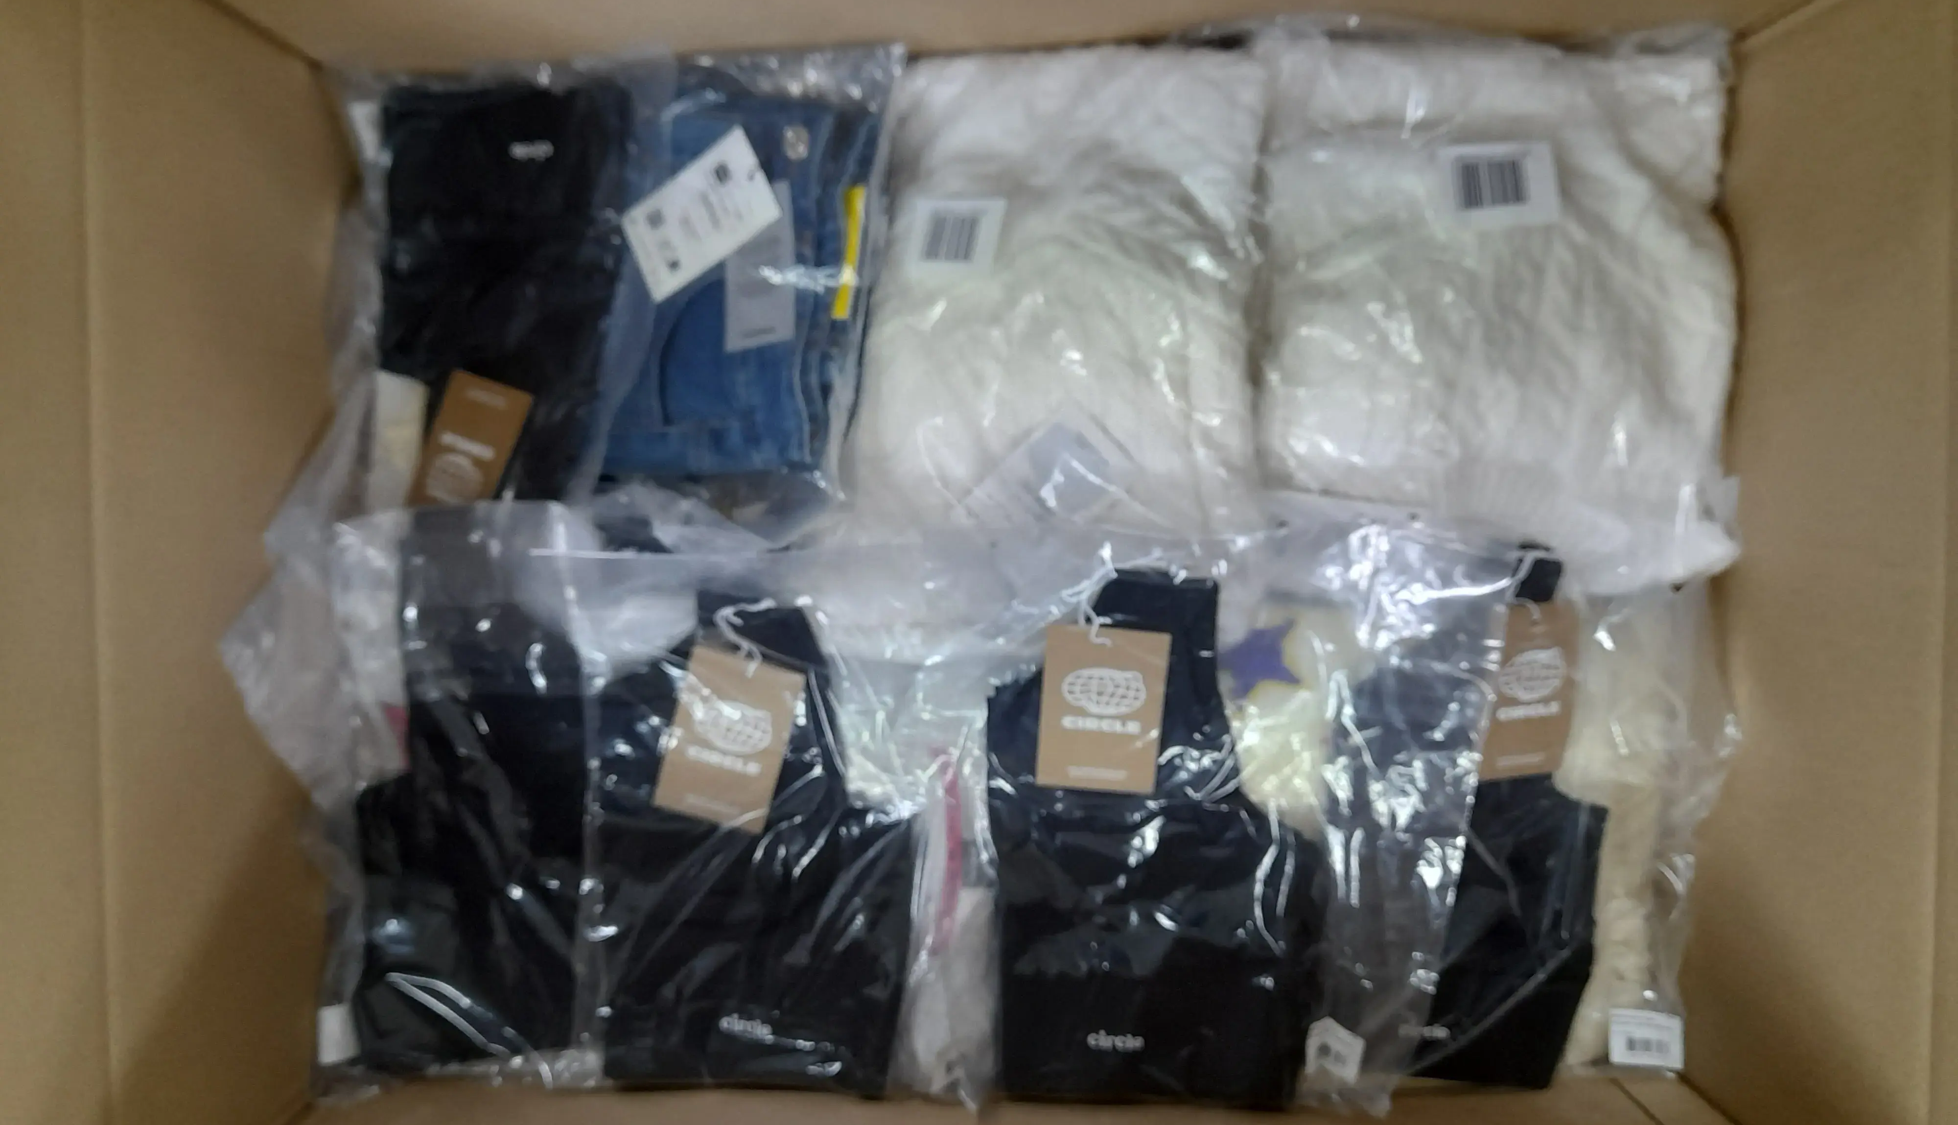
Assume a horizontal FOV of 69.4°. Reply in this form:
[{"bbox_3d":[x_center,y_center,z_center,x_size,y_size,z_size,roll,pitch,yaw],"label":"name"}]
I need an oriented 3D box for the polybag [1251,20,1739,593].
[{"bbox_3d":[0.281,-0.135,0.785,0.262,0.075,0.298,1,93,1],"label":"polybag"}]

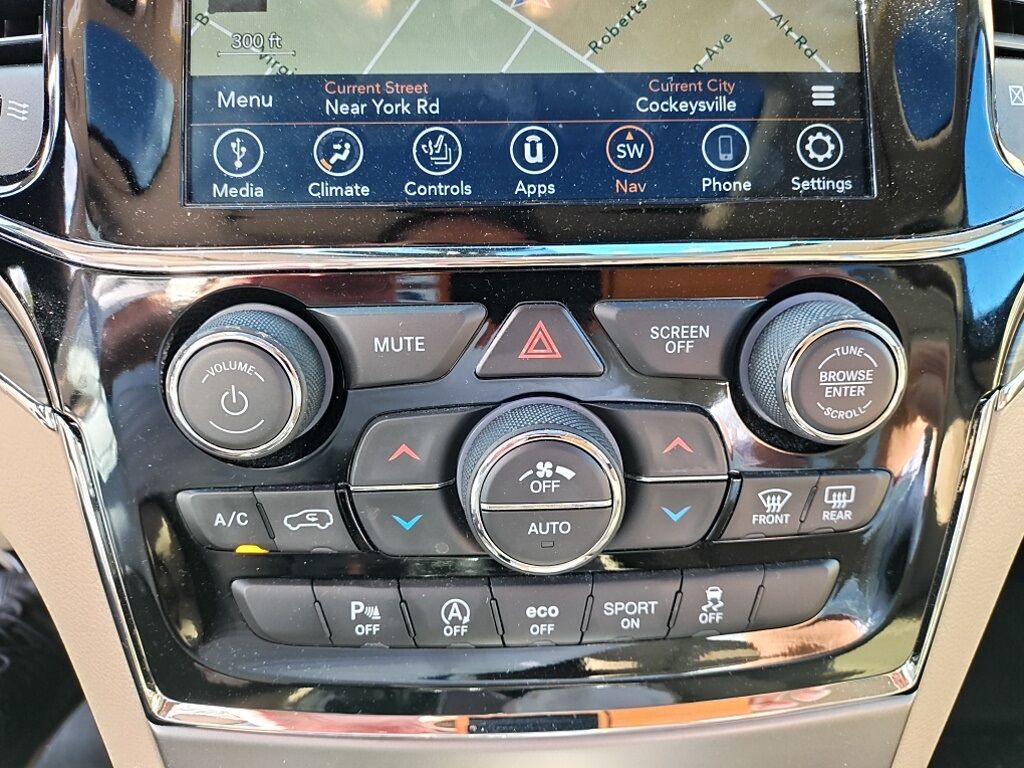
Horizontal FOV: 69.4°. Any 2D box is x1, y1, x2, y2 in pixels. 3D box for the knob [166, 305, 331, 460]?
[{"bbox_3d":[-0.064,0.001,0.179,0.036,0.036,0.018,-1,14,-2],"label":"knob"}]

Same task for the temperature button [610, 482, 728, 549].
[{"bbox_3d":[0.040,0.035,0.201,0.034,0.020,0.007,-1,14,-2],"label":"temperature button"}]

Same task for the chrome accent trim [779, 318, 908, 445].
[{"bbox_3d":[0.080,-0.001,0.178,0.030,0.030,0.004,-1,14,-2],"label":"chrome accent trim"}]

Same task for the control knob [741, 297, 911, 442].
[{"bbox_3d":[0.079,-0.003,0.187,0.037,0.037,0.022,-1,14,-2],"label":"control knob"}]

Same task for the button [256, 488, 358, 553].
[{"bbox_3d":[-0.053,0.035,0.196,0.026,0.019,0.007,-1,14,-2],"label":"button"}]

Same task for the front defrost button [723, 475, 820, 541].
[{"bbox_3d":[0.068,0.033,0.201,0.027,0.018,0.007,-1,14,-2],"label":"front defrost button"}]

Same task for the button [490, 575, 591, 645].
[{"bbox_3d":[0.008,0.062,0.206,0.028,0.021,0.007,-1,14,-2],"label":"button"}]

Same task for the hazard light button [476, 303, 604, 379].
[{"bbox_3d":[0.007,-0.011,0.186,0.031,0.018,0.007,-1,14,-2],"label":"hazard light button"}]

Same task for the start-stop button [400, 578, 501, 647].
[{"bbox_3d":[-0.017,0.062,0.205,0.028,0.022,0.007,-1,14,-2],"label":"start-stop button"}]

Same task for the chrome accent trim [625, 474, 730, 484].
[{"bbox_3d":[0.044,0.025,0.196,0.028,0.002,0.003,-1,14,-2],"label":"chrome accent trim"}]

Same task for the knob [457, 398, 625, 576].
[{"bbox_3d":[0.008,0.027,0.189,0.041,0.041,0.018,-1,14,-2],"label":"knob"}]

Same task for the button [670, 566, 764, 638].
[{"bbox_3d":[0.057,0.060,0.206,0.026,0.022,0.008,-1,14,-2],"label":"button"}]

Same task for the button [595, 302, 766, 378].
[{"bbox_3d":[0.042,-0.012,0.188,0.042,0.019,0.007,-1,14,-2],"label":"button"}]

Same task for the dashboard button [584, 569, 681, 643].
[{"bbox_3d":[0.033,0.061,0.207,0.027,0.021,0.007,-1,14,-2],"label":"dashboard button"}]

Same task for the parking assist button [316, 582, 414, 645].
[{"bbox_3d":[-0.040,0.062,0.201,0.026,0.019,0.008,-1,14,-2],"label":"parking assist button"}]

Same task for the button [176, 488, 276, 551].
[{"bbox_3d":[-0.074,0.035,0.195,0.023,0.018,0.007,-1,14,-2],"label":"button"}]

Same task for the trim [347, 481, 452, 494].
[{"bbox_3d":[-0.029,0.027,0.193,0.027,0.003,0.003,-1,14,-2],"label":"trim"}]

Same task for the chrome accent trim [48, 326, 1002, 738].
[{"bbox_3d":[0.007,0.049,0.206,0.250,0.110,0.022,-1,14,-2],"label":"chrome accent trim"}]

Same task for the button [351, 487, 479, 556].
[{"bbox_3d":[-0.024,0.036,0.198,0.036,0.021,0.007,-1,14,-2],"label":"button"}]

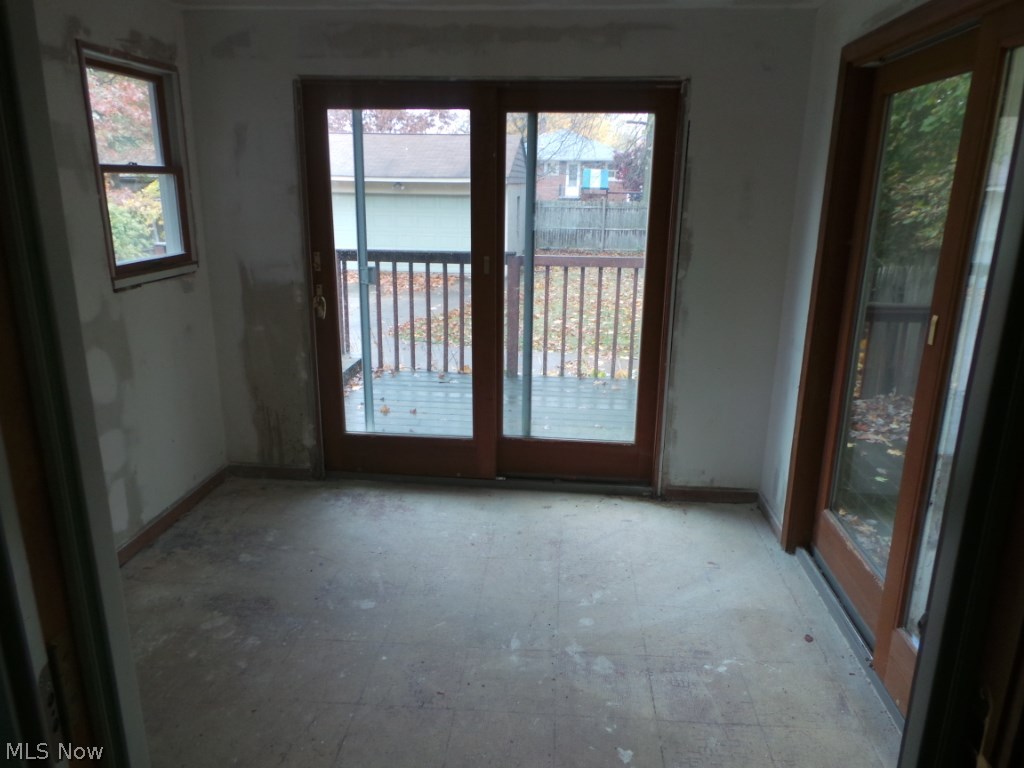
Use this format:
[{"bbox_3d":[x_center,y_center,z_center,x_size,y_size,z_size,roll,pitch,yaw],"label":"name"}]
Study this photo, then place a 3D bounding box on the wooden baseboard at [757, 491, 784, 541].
[{"bbox_3d":[1.263,0.645,3.312,0.020,0.080,0.445,2,15,4],"label":"wooden baseboard"}]

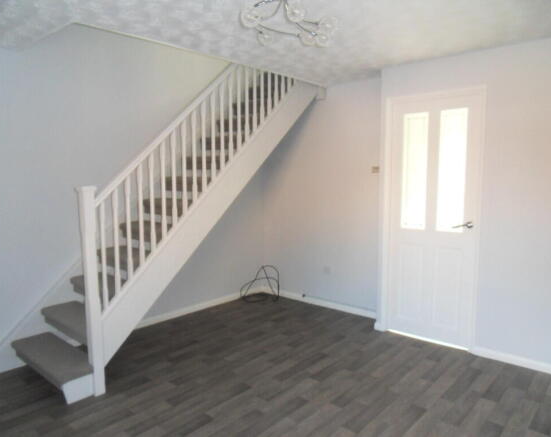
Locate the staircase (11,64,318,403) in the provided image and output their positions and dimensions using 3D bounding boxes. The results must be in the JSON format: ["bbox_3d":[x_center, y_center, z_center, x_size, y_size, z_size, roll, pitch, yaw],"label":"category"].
[{"bbox_3d":[-0.741,-0.129,3.600,0.852,2.350,2.726,5,8,40],"label":"staircase"}]

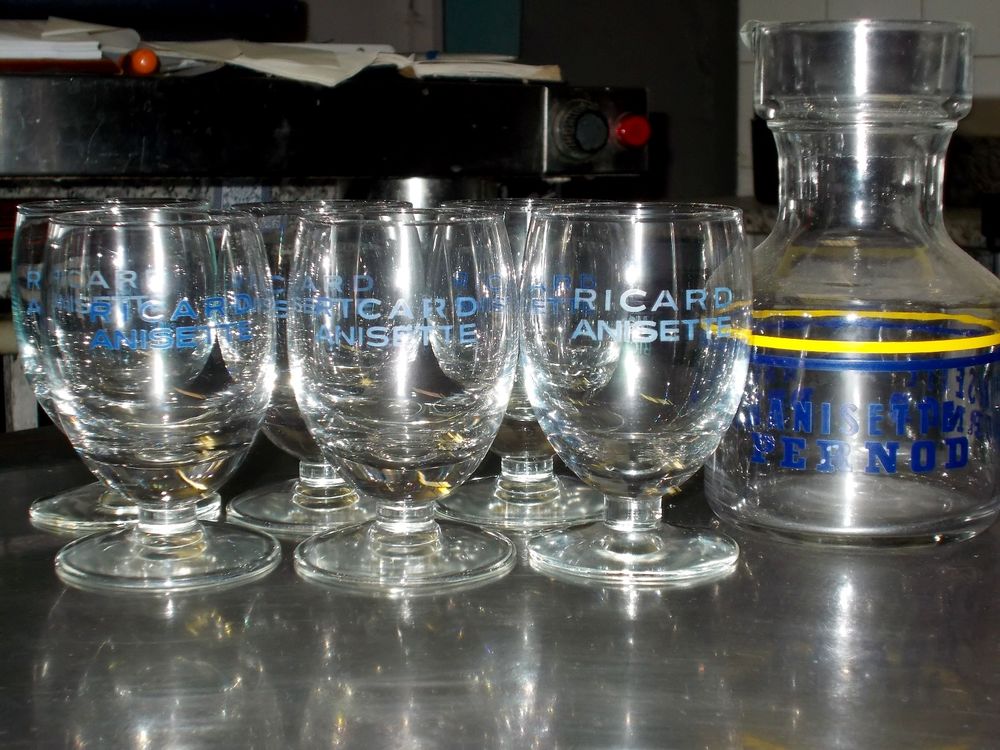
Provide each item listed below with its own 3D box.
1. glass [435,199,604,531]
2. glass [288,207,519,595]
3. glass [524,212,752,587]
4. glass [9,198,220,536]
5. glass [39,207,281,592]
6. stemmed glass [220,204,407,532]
[{"bbox_3d":[0.011,-0.007,0.608,0.074,0.111,0.074,0,9,1],"label":"glass"},{"bbox_3d":[-0.031,0.004,0.540,0.074,0.111,0.074,0,9,1],"label":"glass"},{"bbox_3d":[0.044,0.004,0.543,0.074,0.111,0.074,-1,9,-5],"label":"glass"},{"bbox_3d":[-0.138,-0.006,0.609,0.074,0.111,0.074,-1,9,-1],"label":"glass"},{"bbox_3d":[-0.109,0.005,0.539,0.074,0.111,0.074,-4,10,-19],"label":"glass"},{"bbox_3d":[-0.063,-0.006,0.604,0.074,0.111,0.074,0,9,4],"label":"stemmed glass"}]

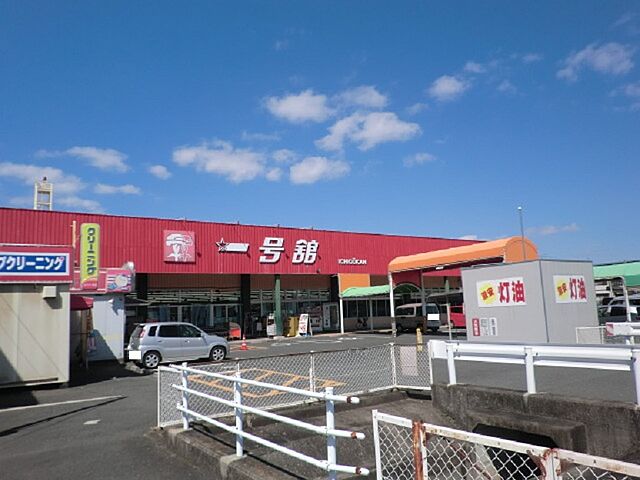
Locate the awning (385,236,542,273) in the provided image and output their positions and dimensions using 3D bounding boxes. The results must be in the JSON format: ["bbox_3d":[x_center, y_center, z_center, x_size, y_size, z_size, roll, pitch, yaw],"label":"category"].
[{"bbox_3d":[7.345,1.021,25.984,2.980,1.200,7.749,3,-11,-35],"label":"awning"}]

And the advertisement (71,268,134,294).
[{"bbox_3d":[-7.873,1.488,17.452,2.157,0.853,0.250,3,-10,-32],"label":"advertisement"}]

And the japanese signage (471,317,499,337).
[{"bbox_3d":[5.746,3.046,16.733,0.040,0.618,1.021,3,-11,-35],"label":"japanese signage"}]

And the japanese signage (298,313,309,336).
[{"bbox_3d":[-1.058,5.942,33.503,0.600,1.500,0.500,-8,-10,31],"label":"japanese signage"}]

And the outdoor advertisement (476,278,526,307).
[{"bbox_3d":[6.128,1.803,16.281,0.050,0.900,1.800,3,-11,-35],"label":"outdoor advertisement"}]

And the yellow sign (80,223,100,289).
[{"bbox_3d":[-8.126,0.592,17.024,0.599,2.386,0.180,3,-10,-32],"label":"yellow sign"}]

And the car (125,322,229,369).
[{"bbox_3d":[-5.036,3.713,17.517,3.395,1.530,1.475,3,-11,-35],"label":"car"}]

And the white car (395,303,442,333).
[{"bbox_3d":[6.255,5.104,31.337,1.475,1.880,3.395,1,-10,-25],"label":"white car"}]

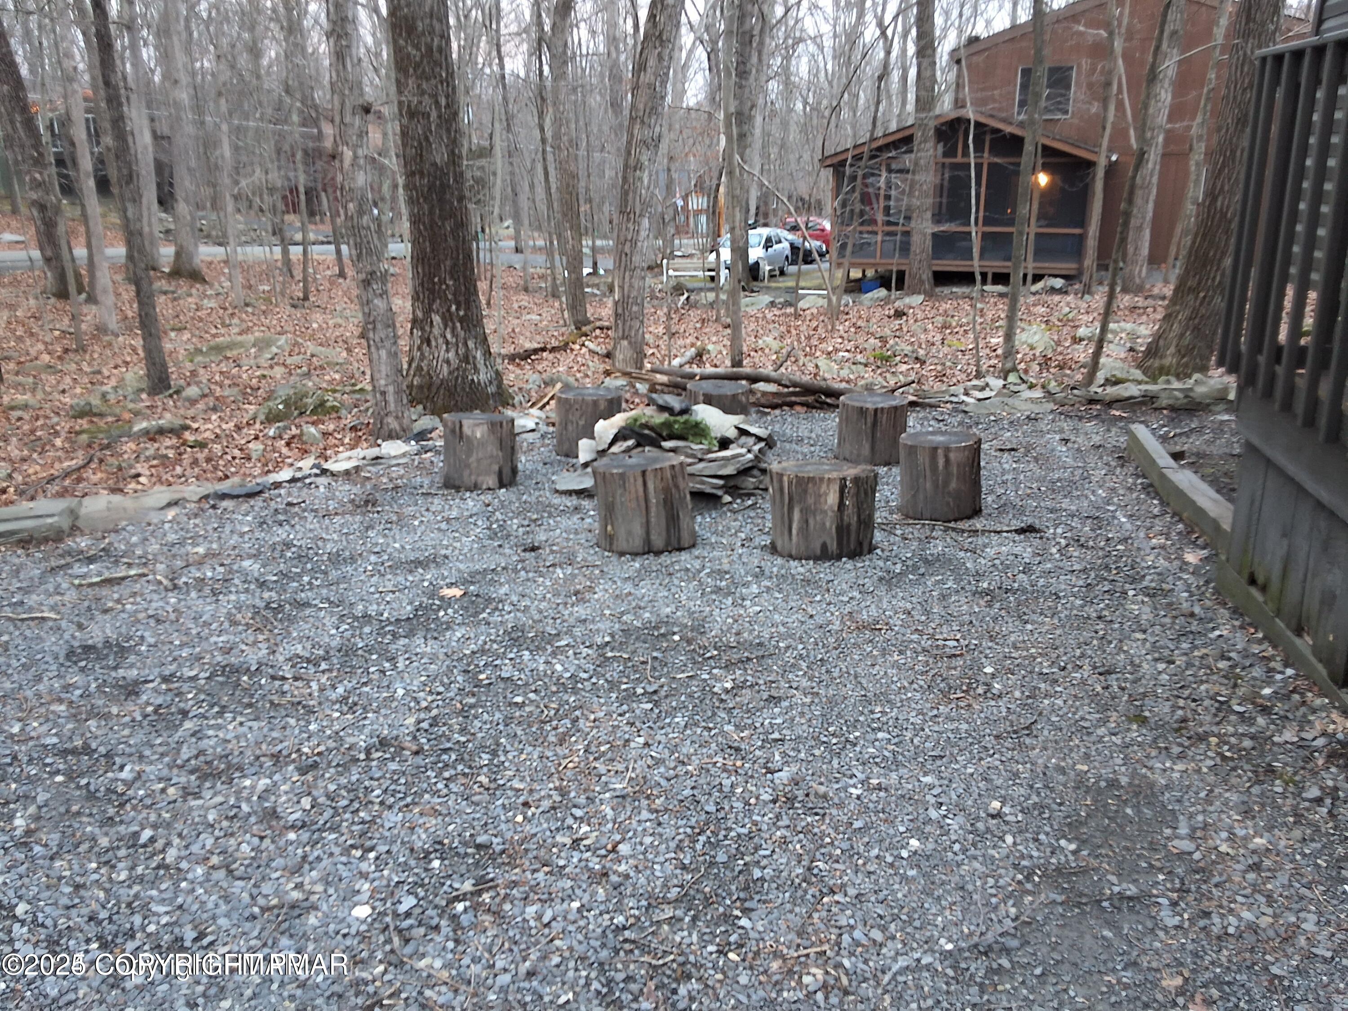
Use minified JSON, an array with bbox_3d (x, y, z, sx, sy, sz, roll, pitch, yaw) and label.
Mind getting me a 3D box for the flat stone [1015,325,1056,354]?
[{"bbox_3d":[3.332,-1.519,10.012,0.370,0.210,0.300,5,16,18],"label":"flat stone"}]

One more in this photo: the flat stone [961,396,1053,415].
[{"bbox_3d":[2.707,-0.828,8.930,0.720,0.090,0.300,-1,15,-7],"label":"flat stone"}]

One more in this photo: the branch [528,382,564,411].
[{"bbox_3d":[-1.024,-0.877,8.750,0.090,0.070,0.530,7,28,22],"label":"branch"}]

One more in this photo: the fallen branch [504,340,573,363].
[{"bbox_3d":[-1.543,-1.804,12.553,0.110,0.110,1.278,9,18,29],"label":"fallen branch"}]

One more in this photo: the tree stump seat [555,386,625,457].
[{"bbox_3d":[-0.543,-0.553,7.221,0.430,0.380,0.430,1,15,0],"label":"tree stump seat"}]

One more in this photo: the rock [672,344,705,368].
[{"bbox_3d":[0.136,-1.421,10.400,0.320,0.200,0.320,0,16,0],"label":"rock"}]

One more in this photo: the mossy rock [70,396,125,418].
[{"bbox_3d":[-4.468,-0.770,8.412,0.400,0.150,0.270,-8,18,-27],"label":"mossy rock"}]

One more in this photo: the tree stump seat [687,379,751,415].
[{"bbox_3d":[0.302,-0.607,7.443,0.420,0.380,0.420,1,15,0],"label":"tree stump seat"}]

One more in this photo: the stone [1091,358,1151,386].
[{"bbox_3d":[3.310,-0.995,8.047,0.420,0.170,0.320,6,16,22],"label":"stone"}]

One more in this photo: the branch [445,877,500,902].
[{"bbox_3d":[-0.465,0.891,2.531,0.130,0.015,0.025,-9,18,-31],"label":"branch"}]

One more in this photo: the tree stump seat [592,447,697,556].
[{"bbox_3d":[-0.133,-0.021,4.977,0.440,0.368,0.440,0,16,0],"label":"tree stump seat"}]

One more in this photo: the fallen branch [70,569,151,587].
[{"bbox_3d":[-2.379,0.307,4.618,0.280,0.025,0.030,-7,17,-27],"label":"fallen branch"}]

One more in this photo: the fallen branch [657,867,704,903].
[{"bbox_3d":[0.017,0.818,2.369,0.025,0.012,0.169,12,20,35],"label":"fallen branch"}]

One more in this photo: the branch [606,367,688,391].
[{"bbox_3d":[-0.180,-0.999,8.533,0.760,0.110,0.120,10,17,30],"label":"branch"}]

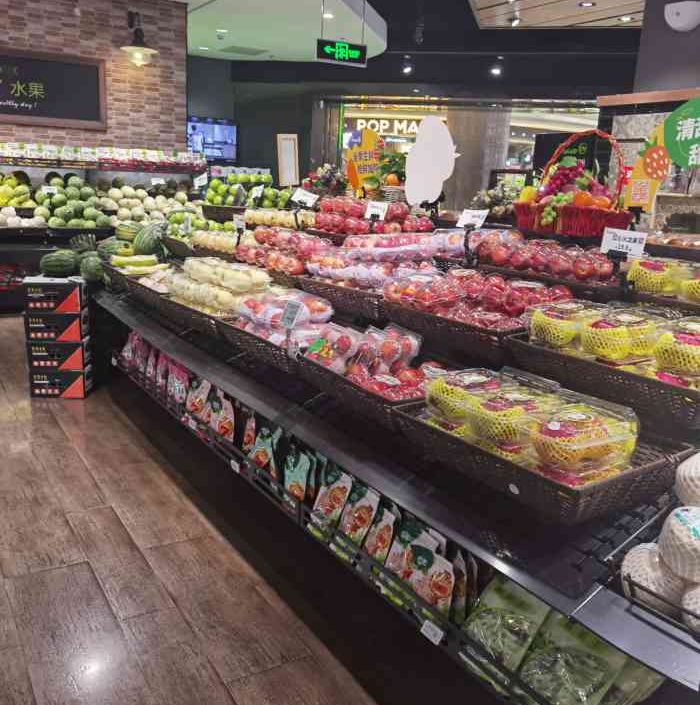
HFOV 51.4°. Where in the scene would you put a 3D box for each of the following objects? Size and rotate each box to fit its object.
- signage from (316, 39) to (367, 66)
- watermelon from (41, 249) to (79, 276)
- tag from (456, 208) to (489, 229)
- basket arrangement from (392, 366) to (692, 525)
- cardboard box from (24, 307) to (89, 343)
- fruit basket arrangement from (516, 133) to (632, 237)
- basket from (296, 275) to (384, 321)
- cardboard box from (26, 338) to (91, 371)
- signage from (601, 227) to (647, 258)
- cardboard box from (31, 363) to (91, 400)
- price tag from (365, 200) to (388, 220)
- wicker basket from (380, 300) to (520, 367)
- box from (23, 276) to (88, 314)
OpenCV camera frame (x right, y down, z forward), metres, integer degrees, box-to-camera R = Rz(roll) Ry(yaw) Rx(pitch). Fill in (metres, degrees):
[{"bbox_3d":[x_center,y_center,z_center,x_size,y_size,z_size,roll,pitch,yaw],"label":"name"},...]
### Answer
[{"bbox_3d":[-0.046,-1.956,4.750,0.360,0.130,0.030,-4,14,-28],"label":"signage"},{"bbox_3d":[-1.943,-0.595,4.868,0.265,0.185,0.190,0,12,-7],"label":"watermelon"},{"bbox_3d":[0.483,-0.524,2.858,0.010,0.085,0.148,24,-2,-33],"label":"tag"},{"bbox_3d":[0.435,0.171,1.774,0.365,0.154,0.636,-11,17,-29],"label":"basket arrangement"},{"bbox_3d":[-1.952,-0.187,4.877,0.348,0.185,0.260,0,12,-7],"label":"cardboard box"},{"bbox_3d":[0.929,-0.701,3.026,0.290,0.430,0.430,-5,14,-30],"label":"fruit basket arrangement"},{"bbox_3d":[0.111,-0.220,2.966,0.350,0.105,0.630,-12,17,-29],"label":"basket"},{"bbox_3d":[-1.982,0.009,4.992,0.349,0.196,0.254,1,12,-9],"label":"cardboard box"},{"bbox_3d":[0.851,-0.342,2.260,0.010,0.083,0.150,9,7,-32],"label":"signage"},{"bbox_3d":[-1.995,0.197,5.051,0.349,0.196,0.254,1,12,-9],"label":"cardboard box"},{"bbox_3d":[0.124,-0.652,3.353,0.115,0.080,0.006,13,2,41],"label":"price tag"},{"bbox_3d":[0.434,-0.094,2.438,0.350,0.105,0.607,-12,17,-29],"label":"wicker basket"},{"bbox_3d":[-1.995,-0.387,4.968,0.349,0.196,0.254,1,12,-9],"label":"box"}]

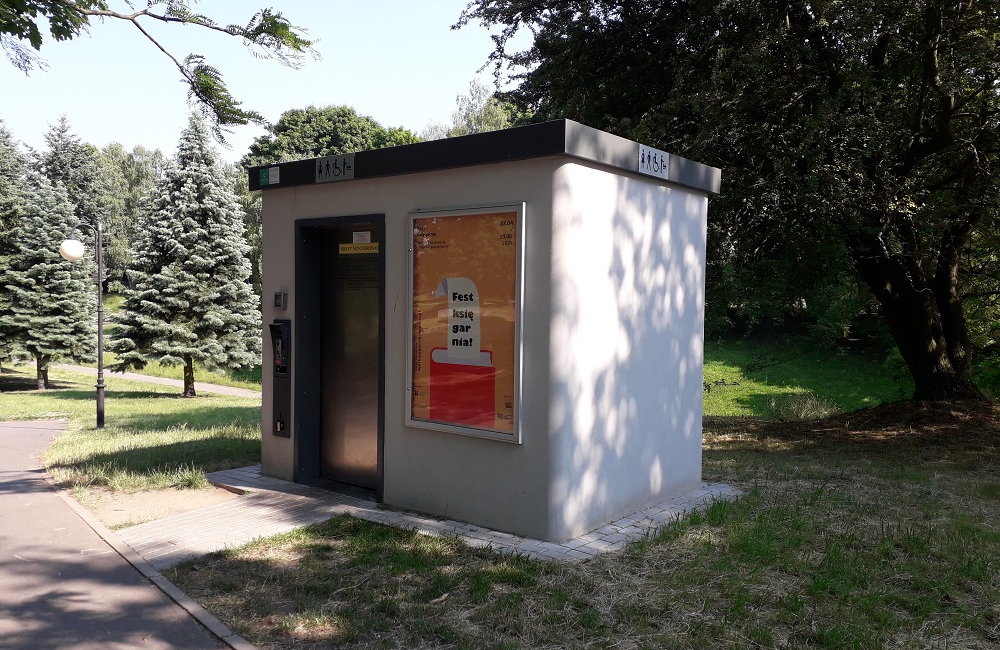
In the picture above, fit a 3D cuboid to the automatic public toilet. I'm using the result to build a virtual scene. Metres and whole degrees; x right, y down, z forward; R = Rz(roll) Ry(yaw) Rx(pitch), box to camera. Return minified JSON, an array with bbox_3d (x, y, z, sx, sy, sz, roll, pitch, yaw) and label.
[{"bbox_3d":[-0.165,-0.004,6.515,3.180,2.575,2.282,2,3,38],"label":"automatic public toilet"}]

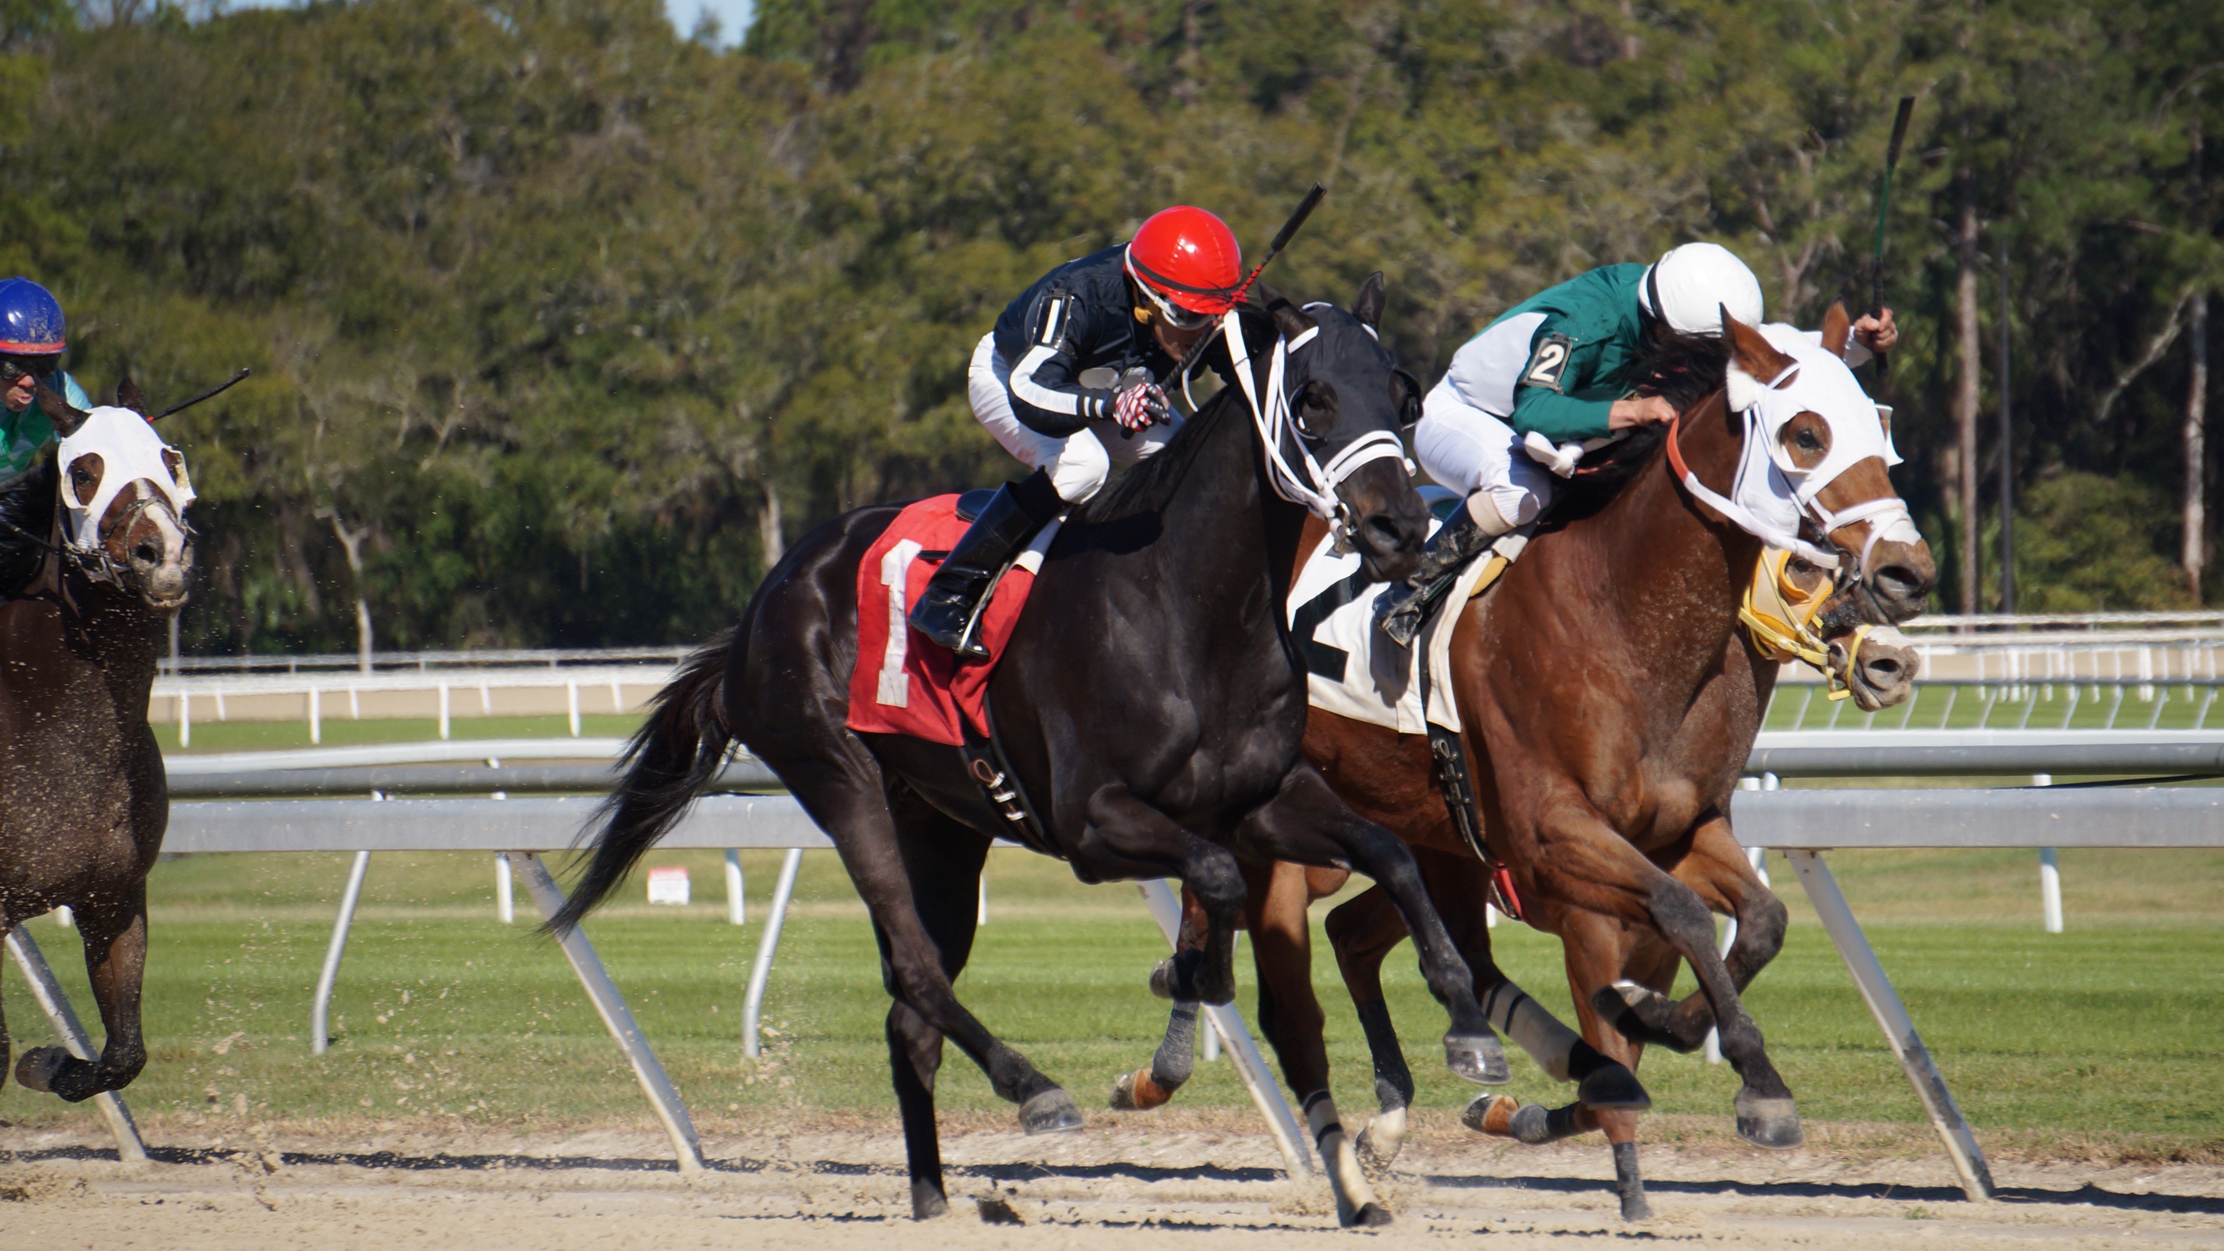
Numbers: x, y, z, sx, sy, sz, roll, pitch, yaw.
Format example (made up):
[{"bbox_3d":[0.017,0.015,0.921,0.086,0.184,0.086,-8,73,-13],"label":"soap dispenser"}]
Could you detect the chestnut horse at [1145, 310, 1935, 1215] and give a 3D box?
[{"bbox_3d":[0.897,0.312,39.600,0.620,2.020,2.500,-1,0,-40],"label":"chestnut horse"}]

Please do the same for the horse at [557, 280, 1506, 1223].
[{"bbox_3d":[-0.183,0.285,39.500,0.620,2.070,2.650,-1,0,-40],"label":"horse"}]

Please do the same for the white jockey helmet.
[{"bbox_3d":[1.293,-0.739,39.100,0.230,0.280,0.190,-1,-42,-40],"label":"white jockey helmet"}]

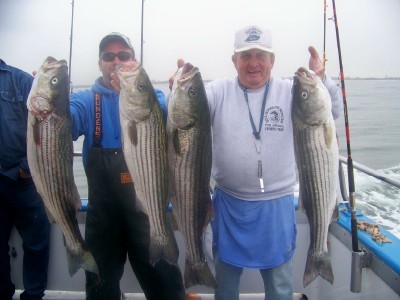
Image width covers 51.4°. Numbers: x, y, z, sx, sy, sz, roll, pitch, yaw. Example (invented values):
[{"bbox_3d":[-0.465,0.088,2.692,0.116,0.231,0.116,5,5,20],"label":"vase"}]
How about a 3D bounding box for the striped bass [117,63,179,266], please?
[{"bbox_3d":[-0.196,0.057,1.600,0.175,0.773,0.120,-12,8,-16],"label":"striped bass"}]

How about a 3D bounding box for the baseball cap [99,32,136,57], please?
[{"bbox_3d":[-0.394,-0.487,1.950,0.175,0.130,0.265,1,3,-5],"label":"baseball cap"}]

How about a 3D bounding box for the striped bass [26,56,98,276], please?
[{"bbox_3d":[-0.529,0.066,1.550,0.195,0.806,0.120,-11,8,-16],"label":"striped bass"}]

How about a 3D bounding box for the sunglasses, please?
[{"bbox_3d":[-0.393,-0.438,1.960,0.147,0.050,0.145,1,3,-5],"label":"sunglasses"}]

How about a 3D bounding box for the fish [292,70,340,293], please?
[{"bbox_3d":[0.434,0.101,1.550,0.169,0.799,0.120,1,8,16],"label":"fish"}]

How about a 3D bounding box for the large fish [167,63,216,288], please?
[{"bbox_3d":[-0.032,0.096,1.520,0.159,0.808,0.120,-5,8,-16],"label":"large fish"}]

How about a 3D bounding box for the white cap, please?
[{"bbox_3d":[0.241,-0.483,1.840,0.175,0.127,0.265,0,9,7],"label":"white cap"}]

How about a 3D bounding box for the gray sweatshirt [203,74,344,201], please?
[{"bbox_3d":[0.265,-0.057,1.820,0.610,0.570,0.430,-1,9,5],"label":"gray sweatshirt"}]

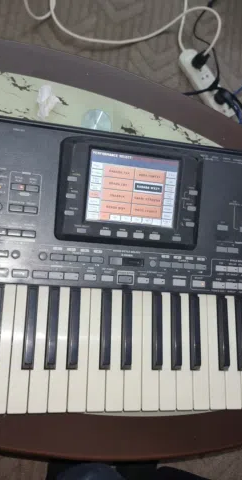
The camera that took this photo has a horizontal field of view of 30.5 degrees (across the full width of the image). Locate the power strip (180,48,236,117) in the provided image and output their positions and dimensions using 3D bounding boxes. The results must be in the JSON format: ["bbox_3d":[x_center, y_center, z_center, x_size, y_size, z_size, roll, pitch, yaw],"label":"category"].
[{"bbox_3d":[0.248,-0.445,1.284,0.058,0.034,0.226,-35,88,-20],"label":"power strip"}]

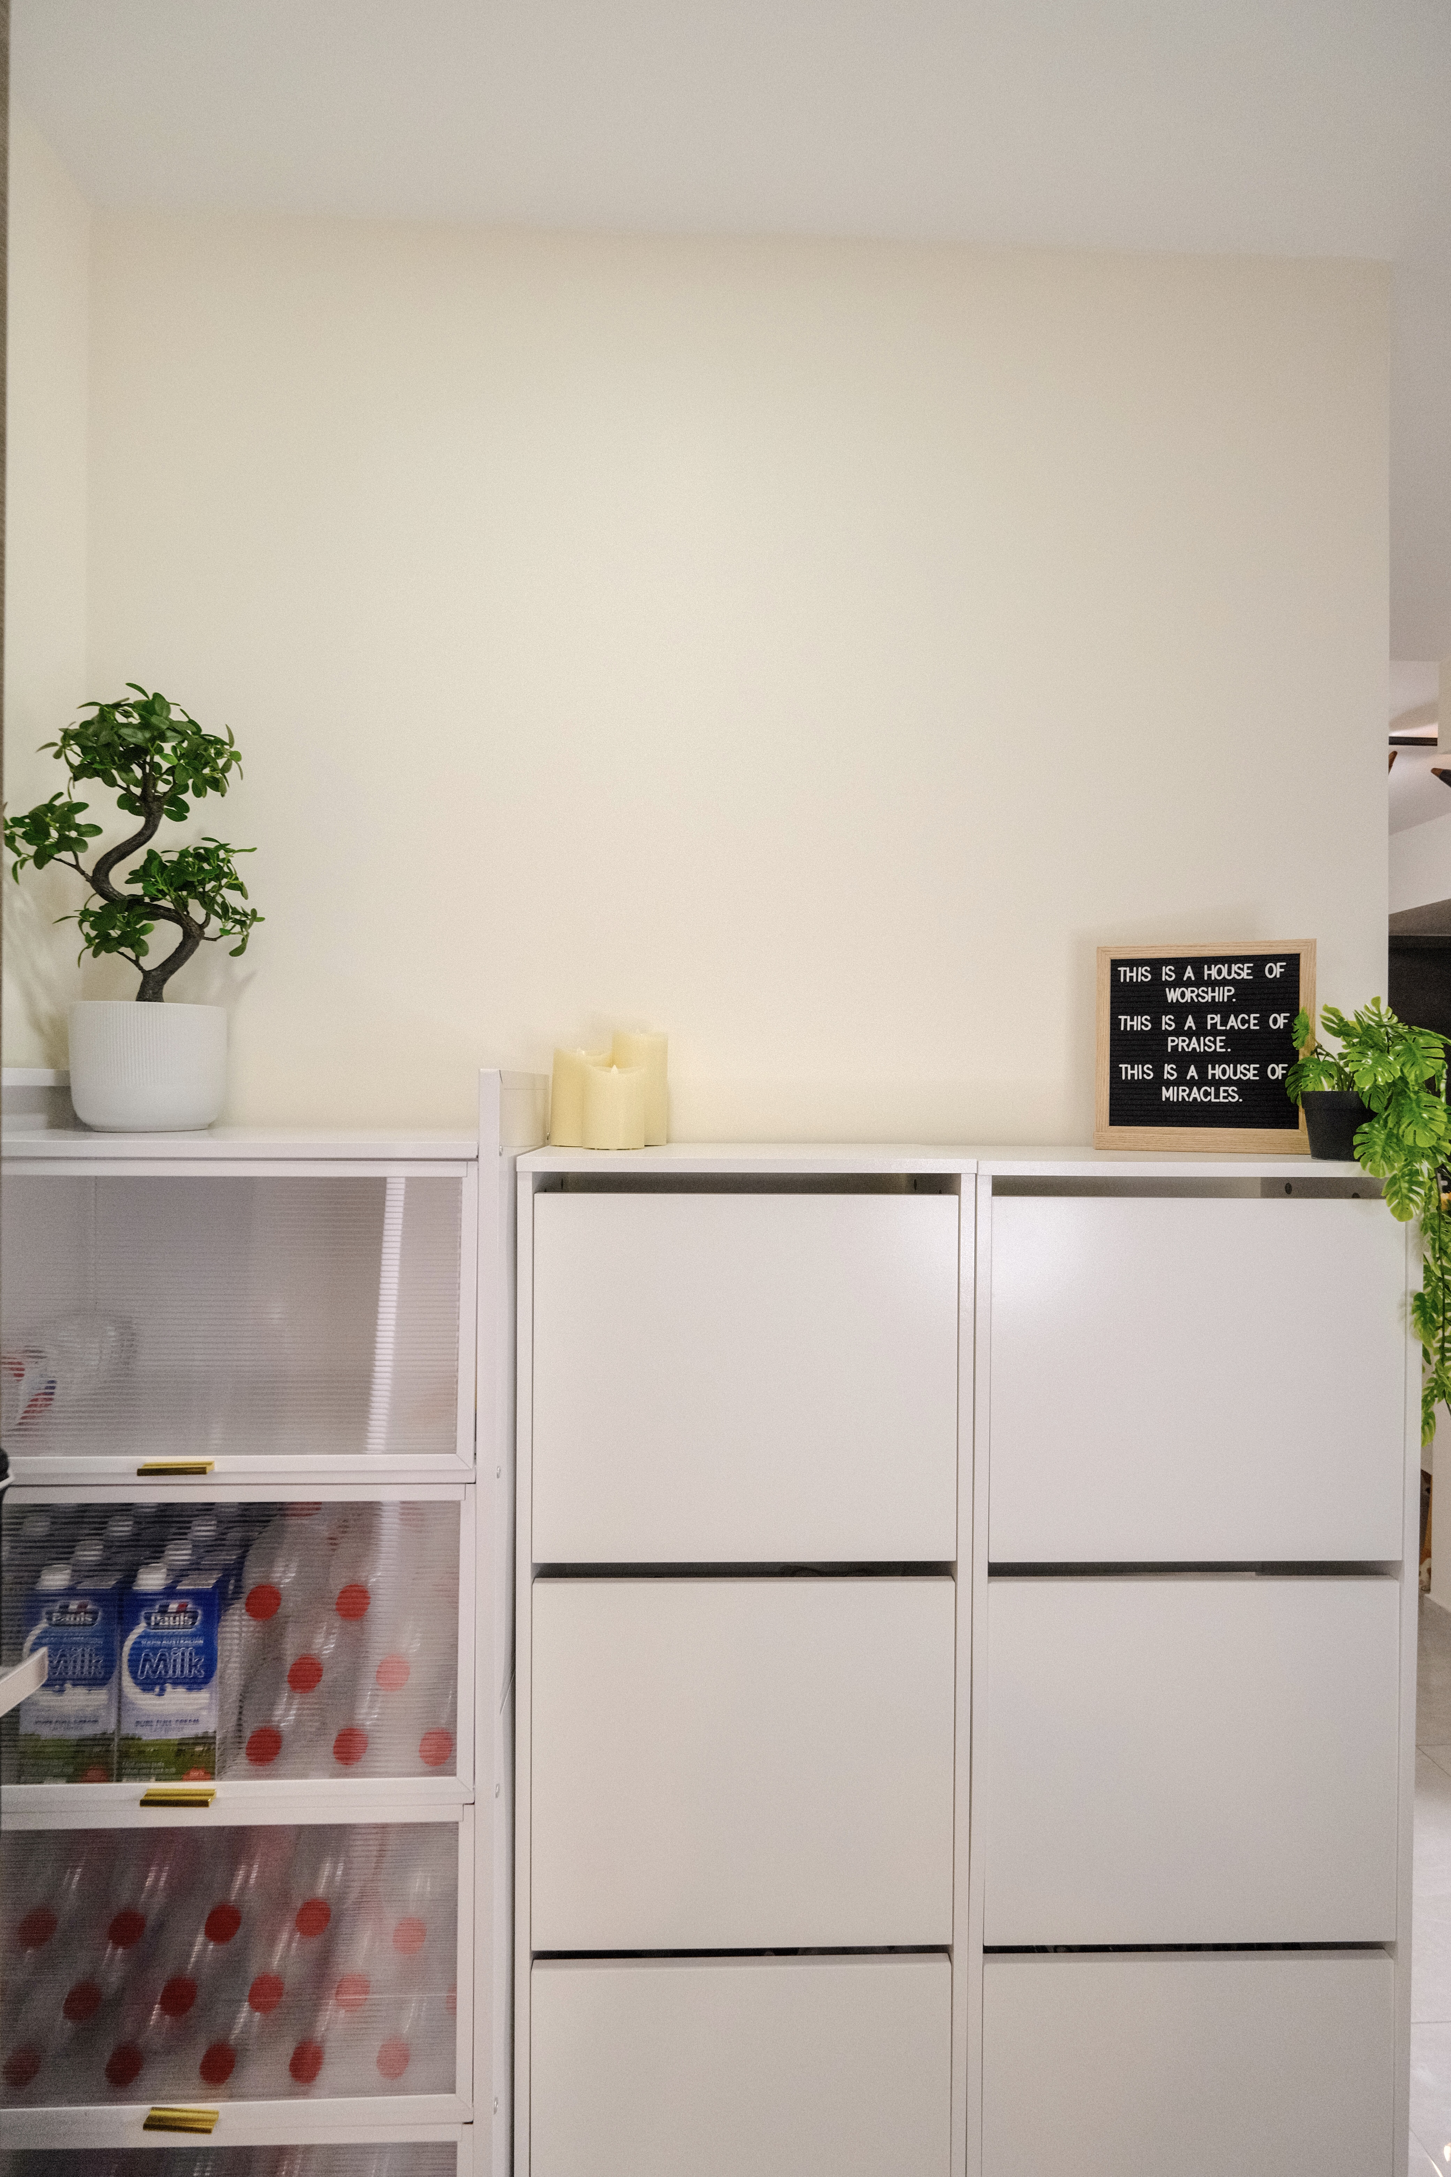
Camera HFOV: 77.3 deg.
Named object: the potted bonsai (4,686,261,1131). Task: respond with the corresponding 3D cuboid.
[{"bbox_3d":[-0.710,-0.218,1.100,0.298,0.540,0.250,0,1,-1],"label":"potted bonsai"}]

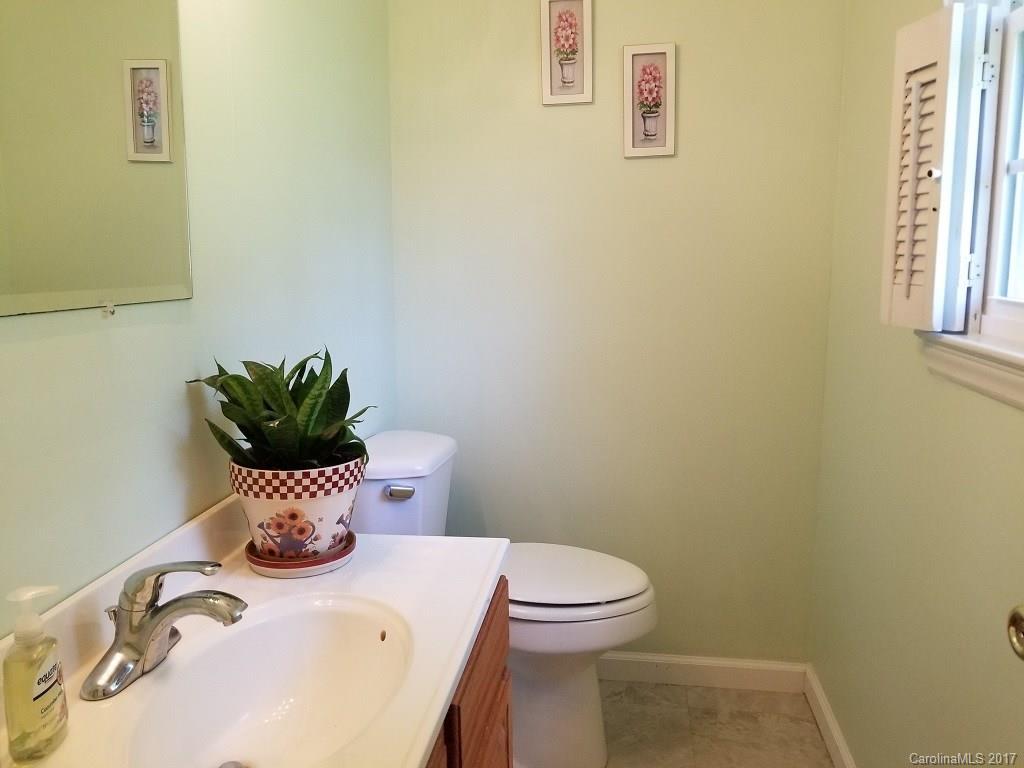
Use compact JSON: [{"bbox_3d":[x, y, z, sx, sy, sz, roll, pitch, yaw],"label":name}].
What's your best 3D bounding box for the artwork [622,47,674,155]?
[{"bbox_3d":[0.360,-0.741,2.018,0.130,0.281,0.015,1,9,8],"label":"artwork"}]

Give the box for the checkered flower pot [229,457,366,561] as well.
[{"bbox_3d":[-0.346,0.192,1.262,0.209,0.159,0.209,0,9,0],"label":"checkered flower pot"}]

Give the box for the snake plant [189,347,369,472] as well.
[{"bbox_3d":[-0.363,0.035,1.216,0.270,0.183,0.260,1,9,8],"label":"snake plant"}]

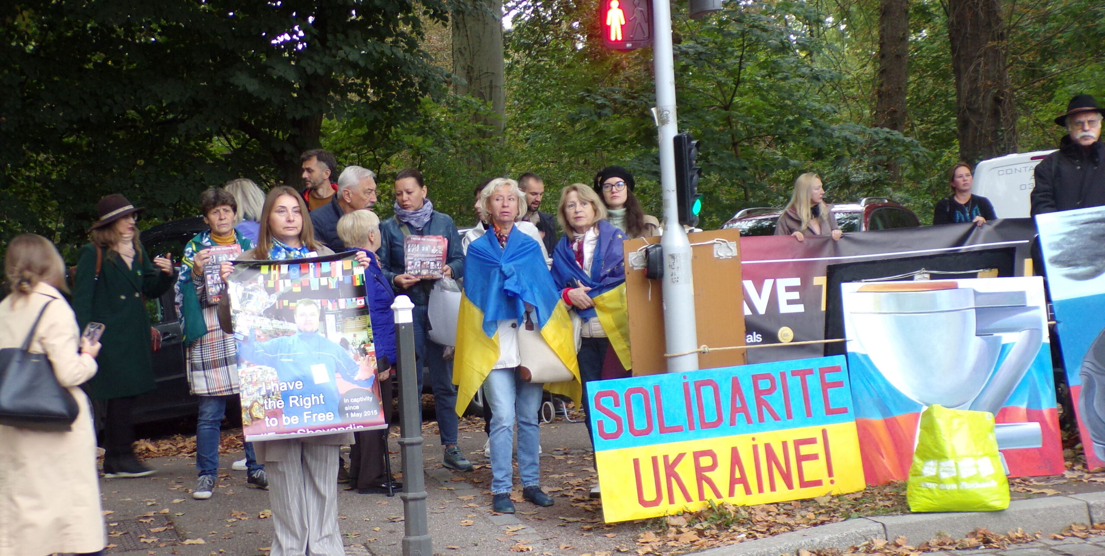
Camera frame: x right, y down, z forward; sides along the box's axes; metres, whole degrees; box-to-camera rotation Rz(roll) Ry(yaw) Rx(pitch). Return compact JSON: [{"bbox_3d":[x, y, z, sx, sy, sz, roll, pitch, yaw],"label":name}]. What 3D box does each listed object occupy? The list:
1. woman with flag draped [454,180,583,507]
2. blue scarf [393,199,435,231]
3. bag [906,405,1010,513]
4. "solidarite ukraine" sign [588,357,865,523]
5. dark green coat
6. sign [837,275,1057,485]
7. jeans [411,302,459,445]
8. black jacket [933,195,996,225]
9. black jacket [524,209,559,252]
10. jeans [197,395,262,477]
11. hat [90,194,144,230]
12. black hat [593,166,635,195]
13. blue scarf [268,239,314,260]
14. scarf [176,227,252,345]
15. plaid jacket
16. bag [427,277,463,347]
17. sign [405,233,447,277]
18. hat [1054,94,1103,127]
[{"bbox_3d":[-0.172,0.338,8.800,0.620,1.640,0.450,-4,4,-2],"label":"woman with flag draped"},{"bbox_3d":[-0.758,-0.346,9.750,0.235,0.175,0.220,-3,4,14],"label":"blue scarf"},{"bbox_3d":[1.875,0.831,8.306,0.450,0.470,0.220,-3,3,3],"label":"bag"},{"bbox_3d":[0.866,0.773,8.721,1.420,0.667,0.020,-5,-8,-22],"label":"\"solidarite ukraine\" sign"},{"bbox_3d":[-2.525,0.257,10.550,0.430,0.930,0.470,-1,5,41],"label":"dark green coat"},{"bbox_3d":[1.890,0.480,8.422,1.040,0.950,0.030,-2,-8,-13],"label":"sign"},{"bbox_3d":[-0.655,0.513,9.800,0.340,0.850,0.280,-3,4,5],"label":"jeans"},{"bbox_3d":[2.918,-0.289,12.600,0.470,0.620,0.280,-3,3,3],"label":"black jacket"},{"bbox_3d":[-0.167,-0.093,11.000,0.480,0.680,0.290,-5,4,-25],"label":"black jacket"},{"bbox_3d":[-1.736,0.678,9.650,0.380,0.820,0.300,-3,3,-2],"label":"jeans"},{"bbox_3d":[-2.593,-0.397,10.600,0.330,0.150,0.310,-21,2,1],"label":"hat"},{"bbox_3d":[0.346,-0.545,9.950,0.235,0.165,0.250,-3,3,2],"label":"black hat"},{"bbox_3d":[-1.110,-0.108,7.600,0.230,0.170,0.190,-3,3,0],"label":"blue scarf"},{"bbox_3d":[-1.810,0.046,9.600,0.440,0.640,0.350,-4,4,-8],"label":"scarf"},{"bbox_3d":[-1.796,0.189,9.650,0.450,0.900,0.330,-4,4,-8],"label":"plaid jacket"},{"bbox_3d":[-0.568,0.178,9.600,0.230,0.370,0.130,-3,4,6],"label":"bag"},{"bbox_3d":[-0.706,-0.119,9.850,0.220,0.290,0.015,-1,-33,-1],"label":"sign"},{"bbox_3d":[2.769,-0.874,9.300,0.300,0.155,0.330,-6,3,14],"label":"hat"}]

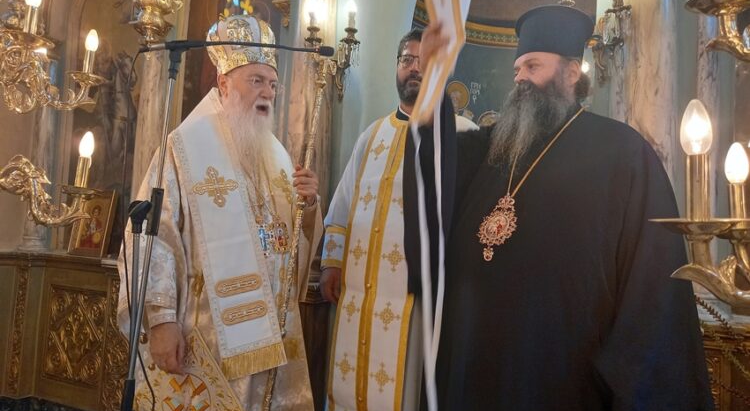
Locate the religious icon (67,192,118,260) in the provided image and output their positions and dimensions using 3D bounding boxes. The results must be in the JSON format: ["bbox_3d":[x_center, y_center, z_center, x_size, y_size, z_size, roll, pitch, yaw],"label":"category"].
[{"bbox_3d":[-1.653,0.101,3.190,0.286,0.391,0.038,2,-11,25],"label":"religious icon"}]

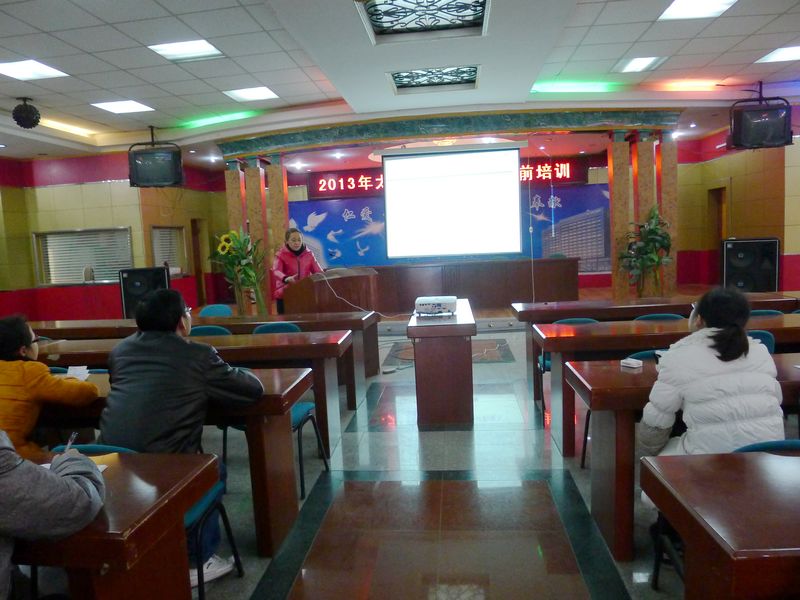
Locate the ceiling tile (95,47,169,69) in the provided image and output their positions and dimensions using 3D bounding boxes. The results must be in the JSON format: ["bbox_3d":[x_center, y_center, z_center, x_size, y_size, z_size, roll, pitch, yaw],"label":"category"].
[{"bbox_3d":[-2.748,-2.502,5.730,0.600,0.020,0.600,-2,6,6],"label":"ceiling tile"}]

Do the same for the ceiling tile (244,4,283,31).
[{"bbox_3d":[-1.173,-2.450,4.886,0.206,0.020,0.600,-2,7,6],"label":"ceiling tile"}]

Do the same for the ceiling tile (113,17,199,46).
[{"bbox_3d":[-2.181,-2.443,5.039,0.600,0.020,0.600,-2,7,6],"label":"ceiling tile"}]

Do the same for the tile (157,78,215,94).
[{"bbox_3d":[-2.611,-2.621,6.845,0.600,0.020,0.600,-2,6,6],"label":"tile"}]

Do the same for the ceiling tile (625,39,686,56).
[{"bbox_3d":[2.927,-2.853,6.298,0.600,0.020,0.590,-2,6,6],"label":"ceiling tile"}]

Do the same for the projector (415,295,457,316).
[{"bbox_3d":[0.299,0.053,4.562,0.320,0.110,0.250,-2,7,6],"label":"projector"}]

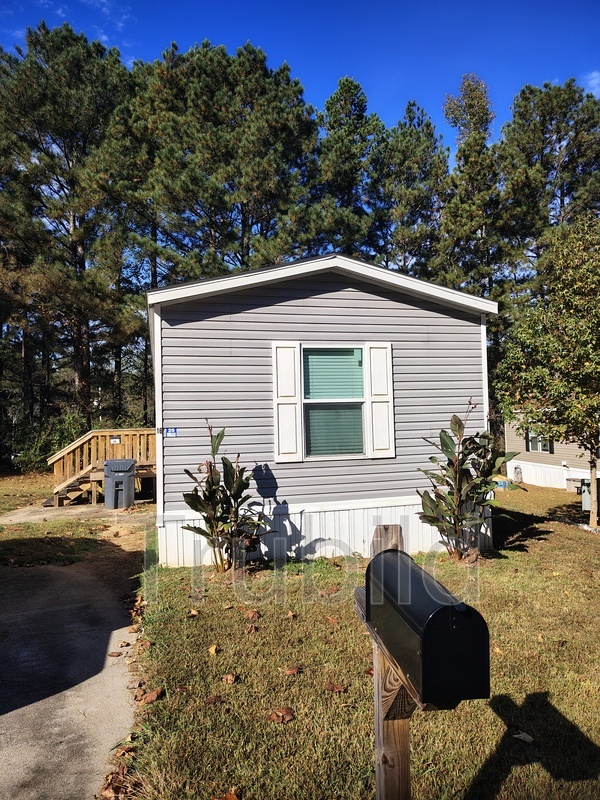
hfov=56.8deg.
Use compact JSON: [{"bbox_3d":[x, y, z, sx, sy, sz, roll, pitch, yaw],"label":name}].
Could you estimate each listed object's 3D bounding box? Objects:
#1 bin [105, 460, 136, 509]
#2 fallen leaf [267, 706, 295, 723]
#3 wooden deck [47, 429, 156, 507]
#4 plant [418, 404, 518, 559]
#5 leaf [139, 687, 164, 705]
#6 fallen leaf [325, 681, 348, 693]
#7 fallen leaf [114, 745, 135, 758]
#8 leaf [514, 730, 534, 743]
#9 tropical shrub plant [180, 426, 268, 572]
[{"bbox_3d":[-3.916,1.821,12.150,0.700,1.050,0.800,-1,-2,-14],"label":"bin"},{"bbox_3d":[-0.112,1.878,3.306,0.160,0.045,0.109,-1,-2,0],"label":"fallen leaf"},{"bbox_3d":[-4.602,1.563,13.140,2.409,1.675,1.550,-1,-2,-14],"label":"wooden deck"},{"bbox_3d":[2.187,1.058,7.200,1.220,1.980,1.100,-1,-2,-15],"label":"plant"},{"bbox_3d":[-0.961,1.907,3.576,0.159,0.050,0.100,0,-2,-25],"label":"leaf"},{"bbox_3d":[0.233,1.887,3.639,0.137,0.035,0.077,-2,-2,15],"label":"fallen leaf"},{"bbox_3d":[-0.942,1.891,2.983,0.085,0.035,0.071,-1,-2,0],"label":"fallen leaf"},{"bbox_3d":[1.225,1.844,3.037,0.113,0.025,0.052,-3,-2,28],"label":"leaf"},{"bbox_3d":[-0.889,1.148,6.530,0.950,1.700,0.850,-1,-2,-15],"label":"tropical shrub plant"}]

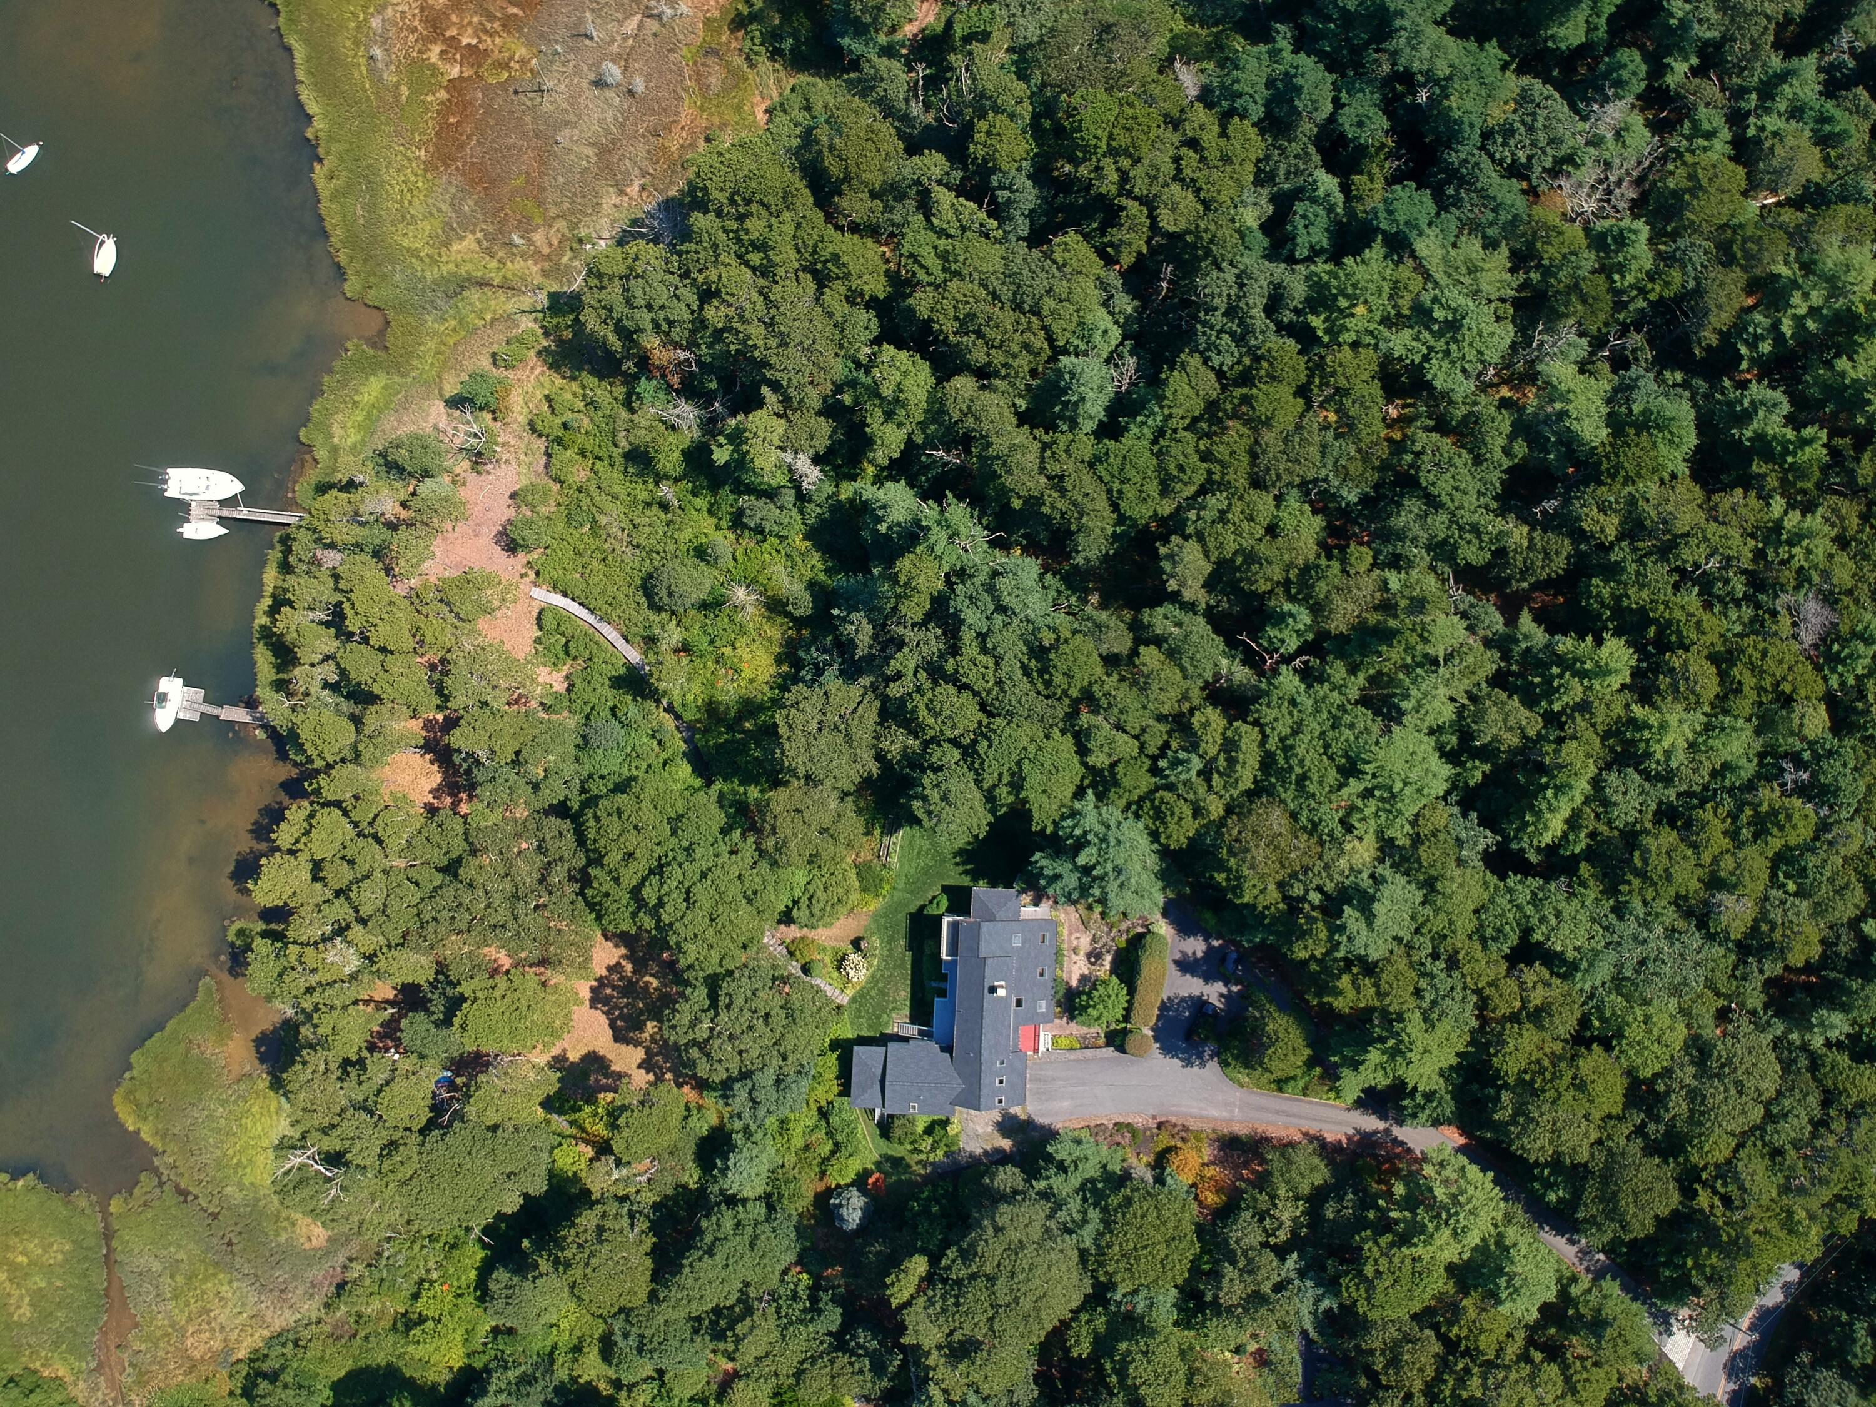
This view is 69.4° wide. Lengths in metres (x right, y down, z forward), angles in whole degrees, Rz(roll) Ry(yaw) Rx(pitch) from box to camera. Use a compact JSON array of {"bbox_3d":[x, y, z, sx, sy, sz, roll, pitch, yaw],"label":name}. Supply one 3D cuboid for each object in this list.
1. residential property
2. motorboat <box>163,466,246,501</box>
[{"bbox_3d":[1.574,28.716,130.013,19.470,8.800,21.790,1,86,0],"label":"residential property"},{"bbox_3d":[-76.918,-22.884,141.780,8.900,2.700,3.000,5,86,0],"label":"motorboat"}]

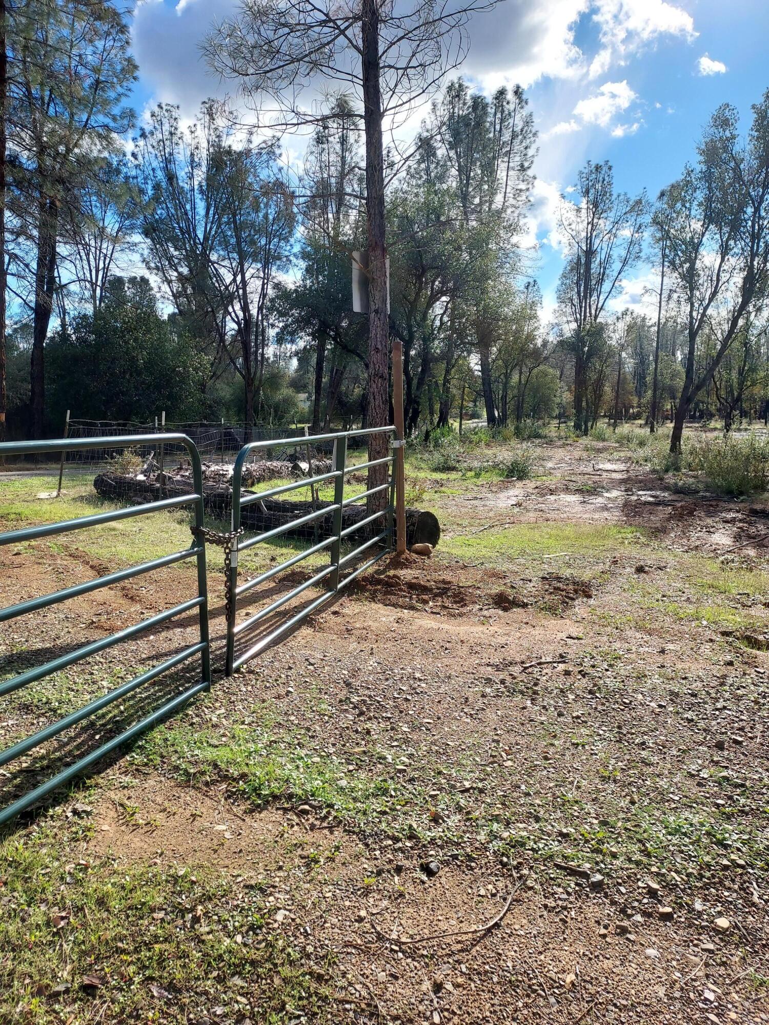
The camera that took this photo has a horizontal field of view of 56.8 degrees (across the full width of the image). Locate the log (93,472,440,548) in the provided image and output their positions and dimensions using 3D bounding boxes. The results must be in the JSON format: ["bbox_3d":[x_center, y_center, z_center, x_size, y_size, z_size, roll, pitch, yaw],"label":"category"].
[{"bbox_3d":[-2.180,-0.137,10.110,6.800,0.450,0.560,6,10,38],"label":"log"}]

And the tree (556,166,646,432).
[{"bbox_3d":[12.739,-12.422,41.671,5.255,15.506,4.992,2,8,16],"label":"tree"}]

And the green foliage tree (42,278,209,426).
[{"bbox_3d":[-9.229,-5.253,25.516,5.588,6.256,4.897,-3,9,-19],"label":"green foliage tree"}]

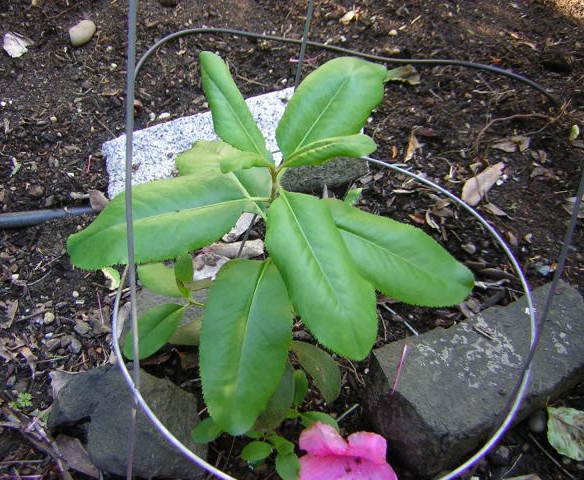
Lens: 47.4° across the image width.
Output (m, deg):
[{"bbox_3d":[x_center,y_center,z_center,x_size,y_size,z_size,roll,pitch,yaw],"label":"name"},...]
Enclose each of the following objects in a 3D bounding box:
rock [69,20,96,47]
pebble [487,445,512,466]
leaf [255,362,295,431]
[{"bbox_3d":[-0.286,-0.282,0.908,0.027,0.022,0.038,25,53,19],"label":"rock"},{"bbox_3d":[0.166,0.172,0.531,0.015,0.014,0.016,8,50,5],"label":"pebble"},{"bbox_3d":[-0.015,0.110,0.494,0.039,0.013,0.074,14,61,10],"label":"leaf"}]

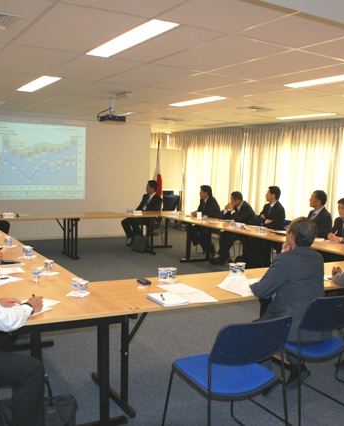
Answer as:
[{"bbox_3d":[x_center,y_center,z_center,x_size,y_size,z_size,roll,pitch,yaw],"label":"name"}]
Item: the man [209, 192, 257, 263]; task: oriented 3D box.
[{"bbox_3d":[1.061,0.250,8.261,0.770,1.240,0.530,0,6,-25],"label":"man"}]

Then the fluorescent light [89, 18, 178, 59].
[{"bbox_3d":[-0.331,-1.275,3.501,0.200,0.080,1.190,-1,6,-30],"label":"fluorescent light"}]

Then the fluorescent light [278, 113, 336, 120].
[{"bbox_3d":[2.346,-1.734,8.511,0.220,0.060,1.220,-2,6,-31],"label":"fluorescent light"}]

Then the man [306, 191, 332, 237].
[{"bbox_3d":[2.223,0.367,7.235,0.766,1.375,0.511,0,6,-25],"label":"man"}]

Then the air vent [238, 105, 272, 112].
[{"bbox_3d":[1.221,-1.522,7.060,0.393,0.029,0.393,-1,7,-31],"label":"air vent"}]

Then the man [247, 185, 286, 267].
[{"bbox_3d":[1.446,0.257,7.398,0.750,1.330,0.520,-1,6,-26],"label":"man"}]

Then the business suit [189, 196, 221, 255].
[{"bbox_3d":[0.647,0.179,9.105,0.650,1.050,0.520,0,6,-22],"label":"business suit"}]

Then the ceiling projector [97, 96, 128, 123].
[{"bbox_3d":[-0.854,-1.456,6.822,0.330,0.350,0.300,-2,7,-34],"label":"ceiling projector"}]

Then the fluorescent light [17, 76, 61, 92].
[{"bbox_3d":[-1.622,-1.566,5.798,0.210,0.060,1.230,-2,6,-31],"label":"fluorescent light"}]

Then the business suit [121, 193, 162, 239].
[{"bbox_3d":[-0.613,0.043,9.688,0.680,0.900,0.500,-2,7,-33],"label":"business suit"}]

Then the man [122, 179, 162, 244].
[{"bbox_3d":[-0.631,0.005,9.952,0.570,1.326,0.884,7,7,37],"label":"man"}]

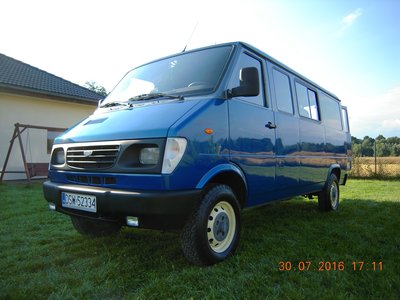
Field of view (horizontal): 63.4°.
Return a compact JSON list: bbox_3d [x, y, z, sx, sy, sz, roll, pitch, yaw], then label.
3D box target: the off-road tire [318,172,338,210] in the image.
[{"bbox_3d":[2.204,0.749,5.526,0.210,0.690,0.690,-1,-2,37],"label":"off-road tire"}]

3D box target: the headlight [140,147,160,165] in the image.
[{"bbox_3d":[-0.372,0.040,2.495,0.200,0.140,0.090,-1,-2,37],"label":"headlight"}]

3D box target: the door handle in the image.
[{"bbox_3d":[0.751,-0.257,3.423,0.050,0.055,0.200,-1,-2,37],"label":"door handle"}]

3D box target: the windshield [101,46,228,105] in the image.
[{"bbox_3d":[-0.426,-0.783,3.454,1.600,0.630,0.120,-1,-37,37],"label":"windshield"}]

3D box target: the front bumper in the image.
[{"bbox_3d":[-0.854,0.433,2.860,1.880,0.310,0.420,-1,-2,37],"label":"front bumper"}]

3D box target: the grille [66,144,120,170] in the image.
[{"bbox_3d":[-0.919,0.059,2.784,0.770,0.210,0.070,-1,-2,37],"label":"grille"}]

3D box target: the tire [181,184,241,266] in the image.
[{"bbox_3d":[0.125,0.662,2.839,0.210,0.690,0.690,-1,-2,37],"label":"tire"}]

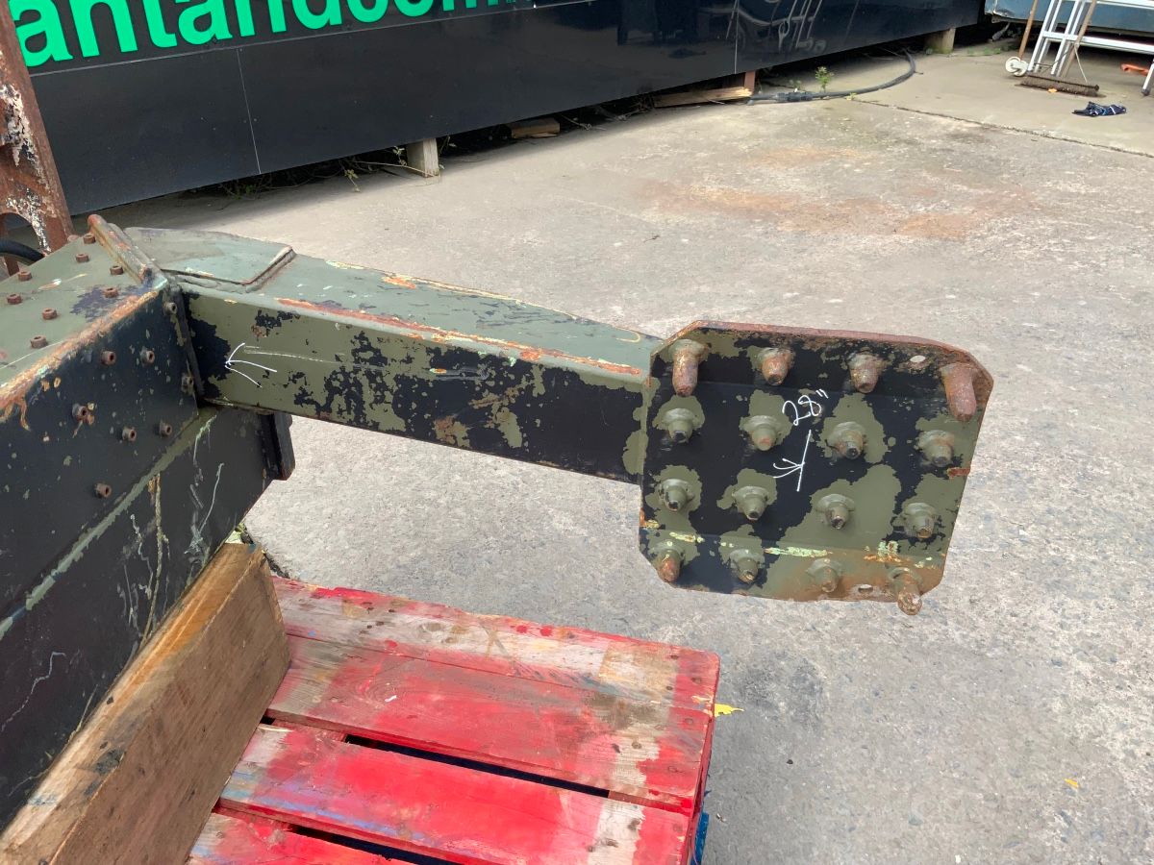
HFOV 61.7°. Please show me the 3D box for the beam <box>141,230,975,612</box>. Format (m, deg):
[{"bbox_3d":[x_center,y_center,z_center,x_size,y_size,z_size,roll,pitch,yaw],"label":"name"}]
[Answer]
[{"bbox_3d":[-0.073,-0.030,1.198,1.038,0.340,0.276,6,28,8],"label":"beam"}]

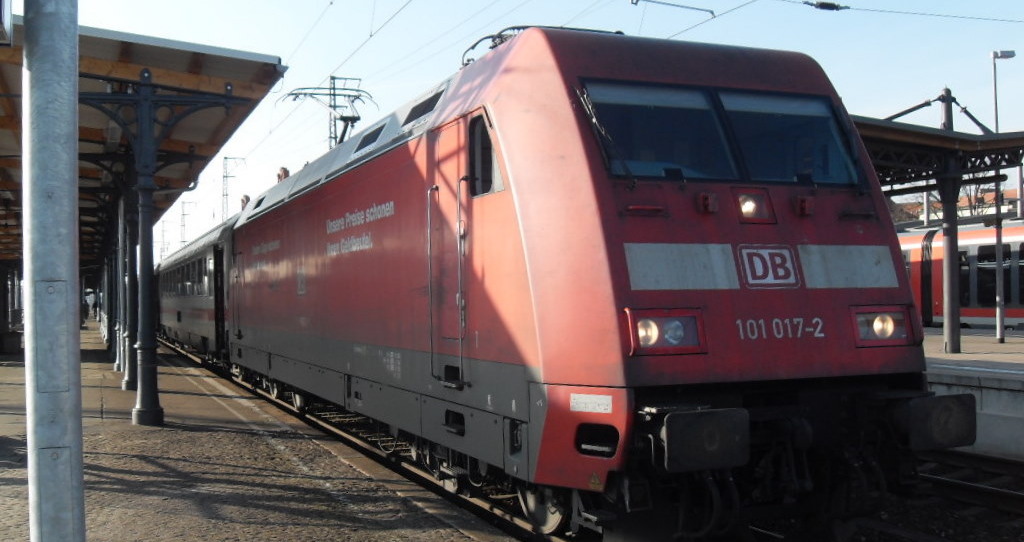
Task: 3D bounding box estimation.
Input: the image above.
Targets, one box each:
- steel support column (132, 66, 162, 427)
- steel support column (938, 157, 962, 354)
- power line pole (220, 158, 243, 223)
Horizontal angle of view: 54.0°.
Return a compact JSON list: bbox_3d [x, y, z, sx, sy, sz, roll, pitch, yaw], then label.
[{"bbox_3d":[-4.657,-0.287,12.850,0.370,4.500,0.370,-1,-2,-23],"label":"steel support column"},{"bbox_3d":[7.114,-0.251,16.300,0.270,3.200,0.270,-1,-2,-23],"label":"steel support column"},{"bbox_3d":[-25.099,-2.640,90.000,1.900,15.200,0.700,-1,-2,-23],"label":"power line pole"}]

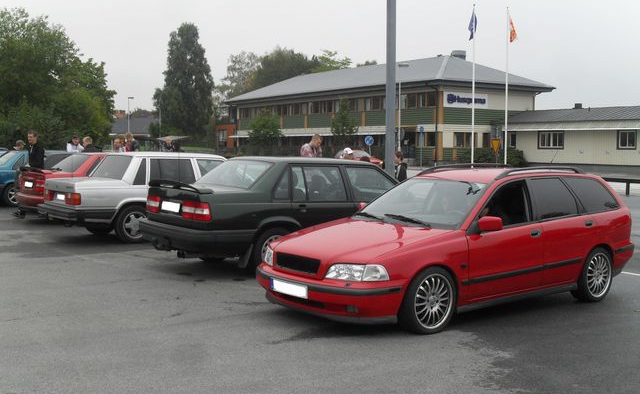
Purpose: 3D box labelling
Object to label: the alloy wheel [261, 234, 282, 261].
[{"bbox_3d":[-0.533,0.643,8.931,0.430,0.430,0.200,-2,4,-35],"label":"alloy wheel"}]

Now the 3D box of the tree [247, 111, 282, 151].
[{"bbox_3d":[-5.409,-6.157,77.159,3.500,5.049,3.500,0,4,0],"label":"tree"}]

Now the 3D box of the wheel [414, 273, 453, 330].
[{"bbox_3d":[0.886,0.869,6.557,0.460,0.460,0.200,-3,5,-39],"label":"wheel"}]

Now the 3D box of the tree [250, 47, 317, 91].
[{"bbox_3d":[-5.327,-13.756,113.496,10.500,15.740,10.500,0,4,0],"label":"tree"}]

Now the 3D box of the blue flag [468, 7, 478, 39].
[{"bbox_3d":[9.291,-10.502,47.000,0.650,2.000,0.300,0,4,0],"label":"blue flag"}]

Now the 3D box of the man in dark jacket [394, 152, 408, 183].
[{"bbox_3d":[1.553,-0.091,15.050,0.300,1.580,0.450,0,4,-9],"label":"man in dark jacket"}]

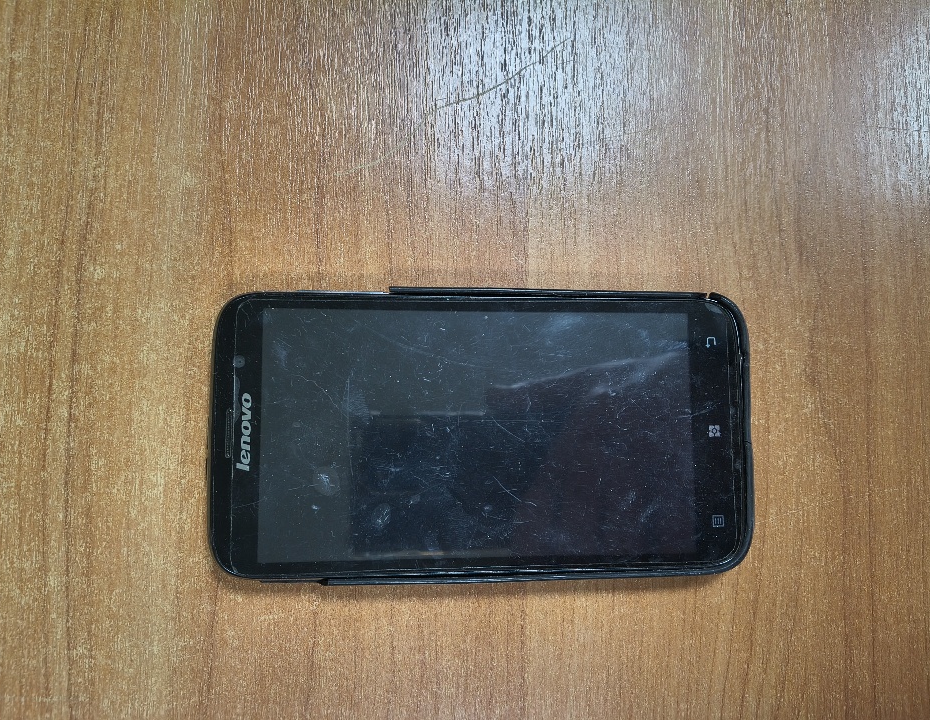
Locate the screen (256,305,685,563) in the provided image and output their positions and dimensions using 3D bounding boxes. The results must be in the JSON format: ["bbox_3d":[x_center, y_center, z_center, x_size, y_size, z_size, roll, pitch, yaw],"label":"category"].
[{"bbox_3d":[0.005,0.020,0.203,0.122,0.002,0.069,0,84,-5],"label":"screen"}]

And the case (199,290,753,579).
[{"bbox_3d":[0.006,0.021,0.207,0.154,0.011,0.082,0,84,-5],"label":"case"}]

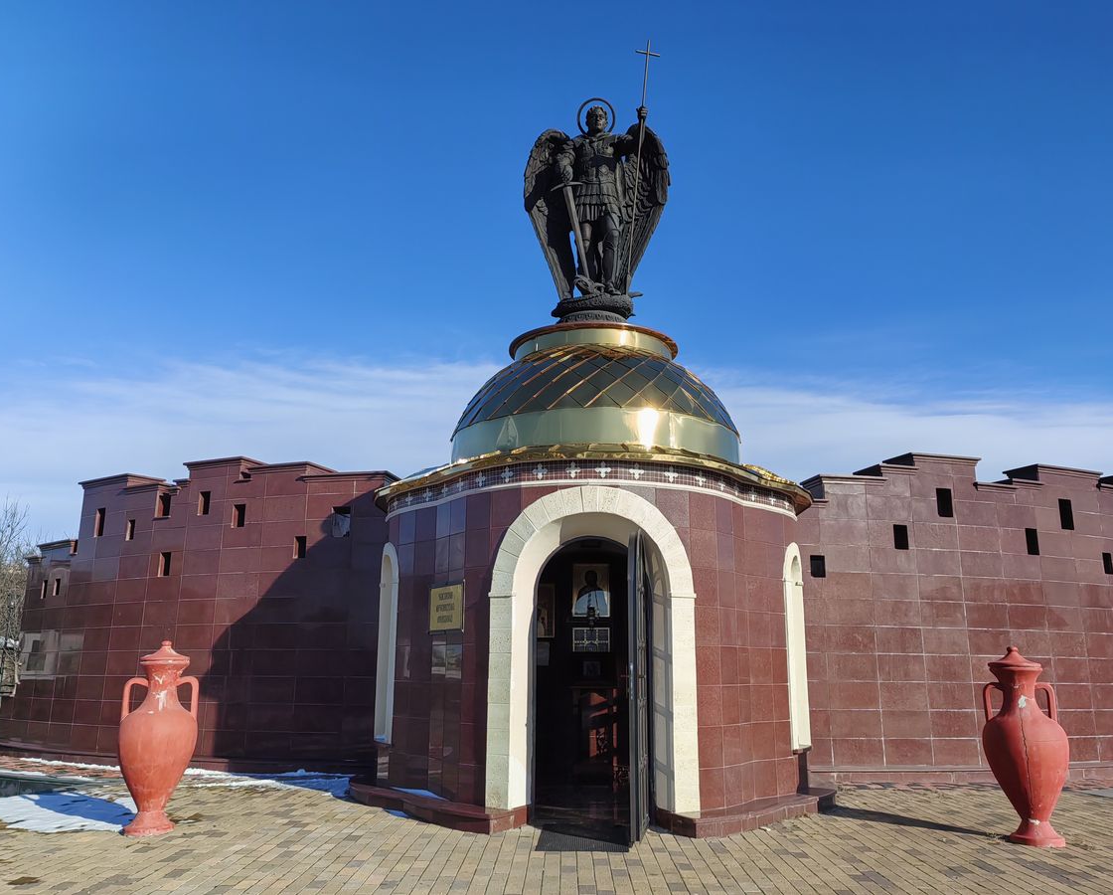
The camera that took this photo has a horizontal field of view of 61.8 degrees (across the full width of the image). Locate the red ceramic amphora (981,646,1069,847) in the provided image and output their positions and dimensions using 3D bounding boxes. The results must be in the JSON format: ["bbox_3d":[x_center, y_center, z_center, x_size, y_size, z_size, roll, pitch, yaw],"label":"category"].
[{"bbox_3d":[3.385,2.157,6.786,0.580,1.369,0.560,0,-14,0],"label":"red ceramic amphora"}]

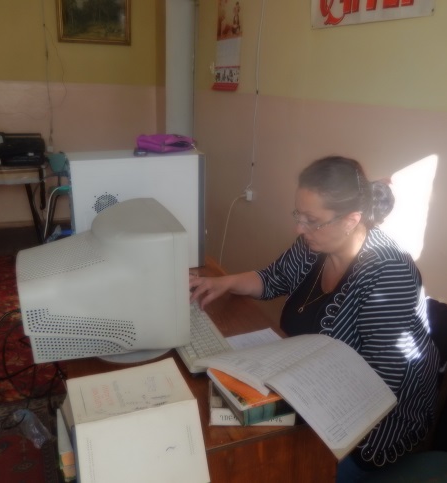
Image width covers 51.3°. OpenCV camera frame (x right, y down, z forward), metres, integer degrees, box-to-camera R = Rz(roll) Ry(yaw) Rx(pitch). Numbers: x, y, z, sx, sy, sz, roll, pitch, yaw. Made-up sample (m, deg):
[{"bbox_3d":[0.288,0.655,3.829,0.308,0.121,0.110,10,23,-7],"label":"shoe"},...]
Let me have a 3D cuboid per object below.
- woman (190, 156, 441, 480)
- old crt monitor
[{"bbox_3d":[0.296,0.380,1.454,0.640,1.280,0.660,-10,23,-31],"label":"woman"},{"bbox_3d":[-0.342,0.108,1.306,0.401,0.378,0.376,-6,21,-21],"label":"old crt monitor"}]

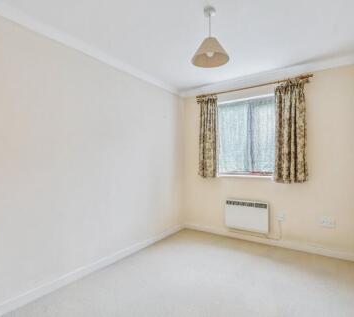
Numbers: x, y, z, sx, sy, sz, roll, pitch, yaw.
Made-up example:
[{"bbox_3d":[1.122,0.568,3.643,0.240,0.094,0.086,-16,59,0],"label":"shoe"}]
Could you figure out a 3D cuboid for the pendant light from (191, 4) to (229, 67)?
[{"bbox_3d":[0.259,-0.966,1.647,0.296,0.410,0.296,0,-1,0],"label":"pendant light"}]

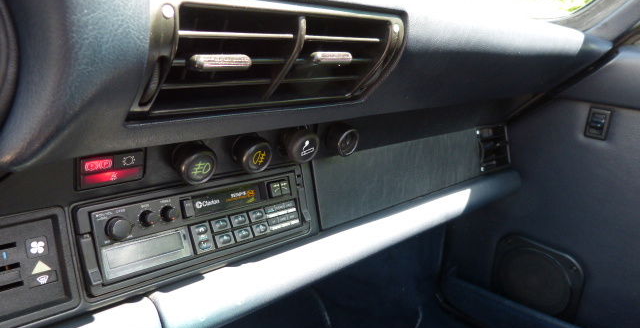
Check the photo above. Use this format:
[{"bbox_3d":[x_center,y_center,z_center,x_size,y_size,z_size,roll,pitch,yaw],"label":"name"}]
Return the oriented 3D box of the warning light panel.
[{"bbox_3d":[-0.137,0.002,0.316,0.043,0.024,0.010,-11,30,-40],"label":"warning light panel"}]

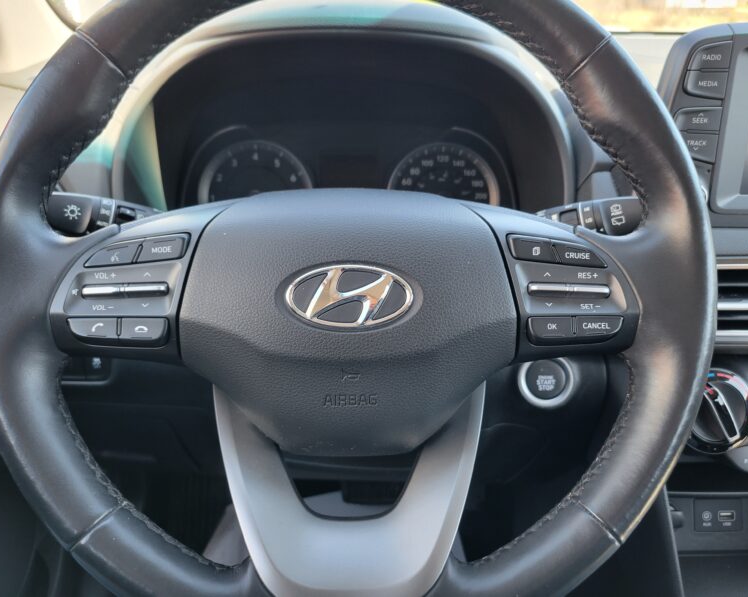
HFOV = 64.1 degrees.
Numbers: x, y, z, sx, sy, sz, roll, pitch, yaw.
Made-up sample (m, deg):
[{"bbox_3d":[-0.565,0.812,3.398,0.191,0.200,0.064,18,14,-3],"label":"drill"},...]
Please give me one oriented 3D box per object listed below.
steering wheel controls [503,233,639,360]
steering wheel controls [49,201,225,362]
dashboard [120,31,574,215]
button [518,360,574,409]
[{"bbox_3d":[0.099,-0.001,0.300,0.064,0.061,0.025,0,-6,2],"label":"steering wheel controls"},{"bbox_3d":[-0.118,-0.009,0.300,0.082,0.078,0.028,0,-6,-2],"label":"steering wheel controls"},{"bbox_3d":[-0.020,-0.112,0.455,0.315,0.142,0.100,0,2,-1],"label":"dashboard"},{"bbox_3d":[0.124,0.060,0.430,0.039,0.037,0.015,0,-1,5],"label":"button"}]

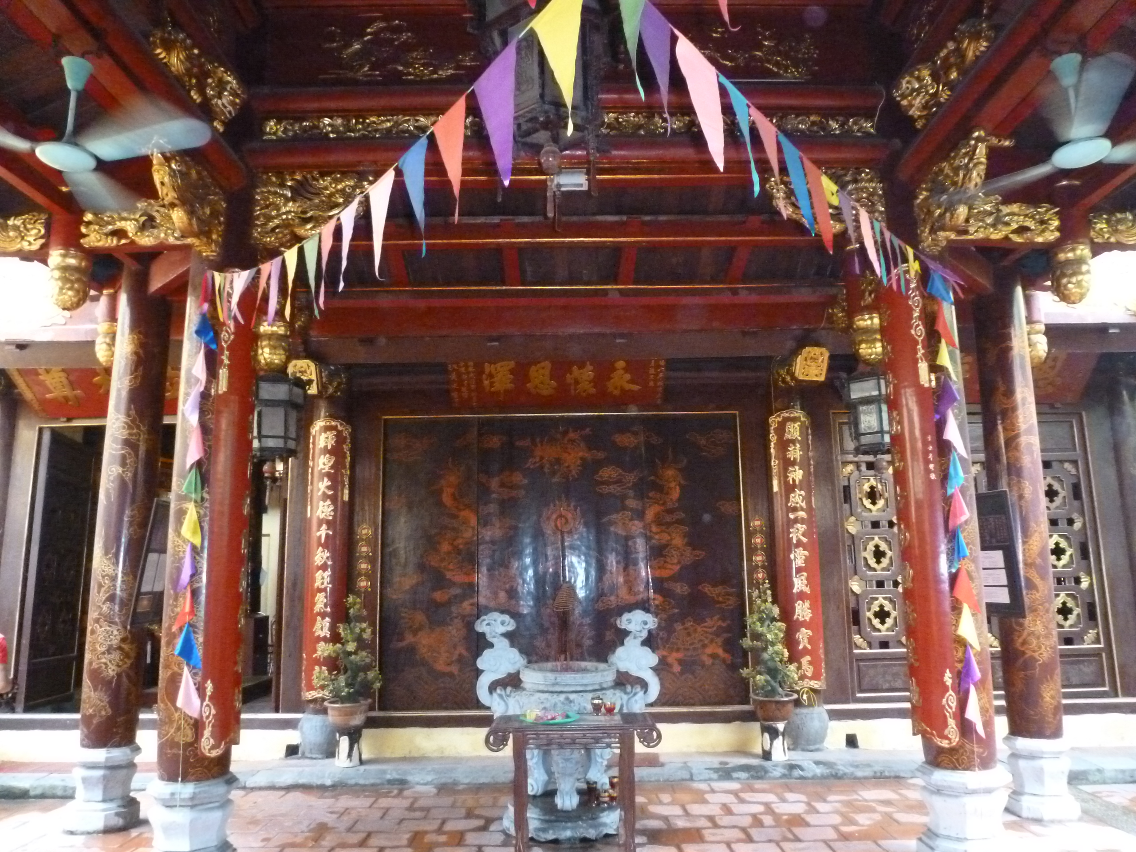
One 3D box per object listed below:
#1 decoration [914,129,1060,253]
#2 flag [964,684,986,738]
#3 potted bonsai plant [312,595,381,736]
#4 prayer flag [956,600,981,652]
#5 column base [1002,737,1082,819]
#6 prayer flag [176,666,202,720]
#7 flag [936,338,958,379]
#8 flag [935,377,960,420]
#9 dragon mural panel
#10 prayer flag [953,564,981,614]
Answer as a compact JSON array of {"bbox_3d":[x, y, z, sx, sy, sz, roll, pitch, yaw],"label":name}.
[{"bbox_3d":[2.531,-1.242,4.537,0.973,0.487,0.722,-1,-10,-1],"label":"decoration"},{"bbox_3d":[2.162,1.513,4.184,0.110,0.282,0.060,-1,-10,-1],"label":"flag"},{"bbox_3d":[-1.813,1.966,6.477,0.520,1.100,0.480,-1,-11,0],"label":"potted bonsai plant"},{"bbox_3d":[2.169,1.080,4.259,0.126,0.259,0.060,-1,-10,-1],"label":"prayer flag"},{"bbox_3d":[2.960,2.177,4.932,0.363,0.451,0.363,-1,-10,-1],"label":"column base"},{"bbox_3d":[-2.021,1.422,4.200,0.133,0.278,0.060,-1,-10,-1],"label":"prayer flag"},{"bbox_3d":[2.296,-0.404,4.778,0.125,0.250,0.070,-1,-11,0],"label":"flag"},{"bbox_3d":[2.276,-0.162,4.719,0.125,0.250,0.070,-1,-11,0],"label":"flag"},{"bbox_3d":[-0.046,1.093,6.551,3.054,2.426,0.070,-1,-10,-1],"label":"dragon mural panel"},{"bbox_3d":[2.177,0.888,4.293,0.145,0.256,0.060,-1,-10,-1],"label":"prayer flag"}]

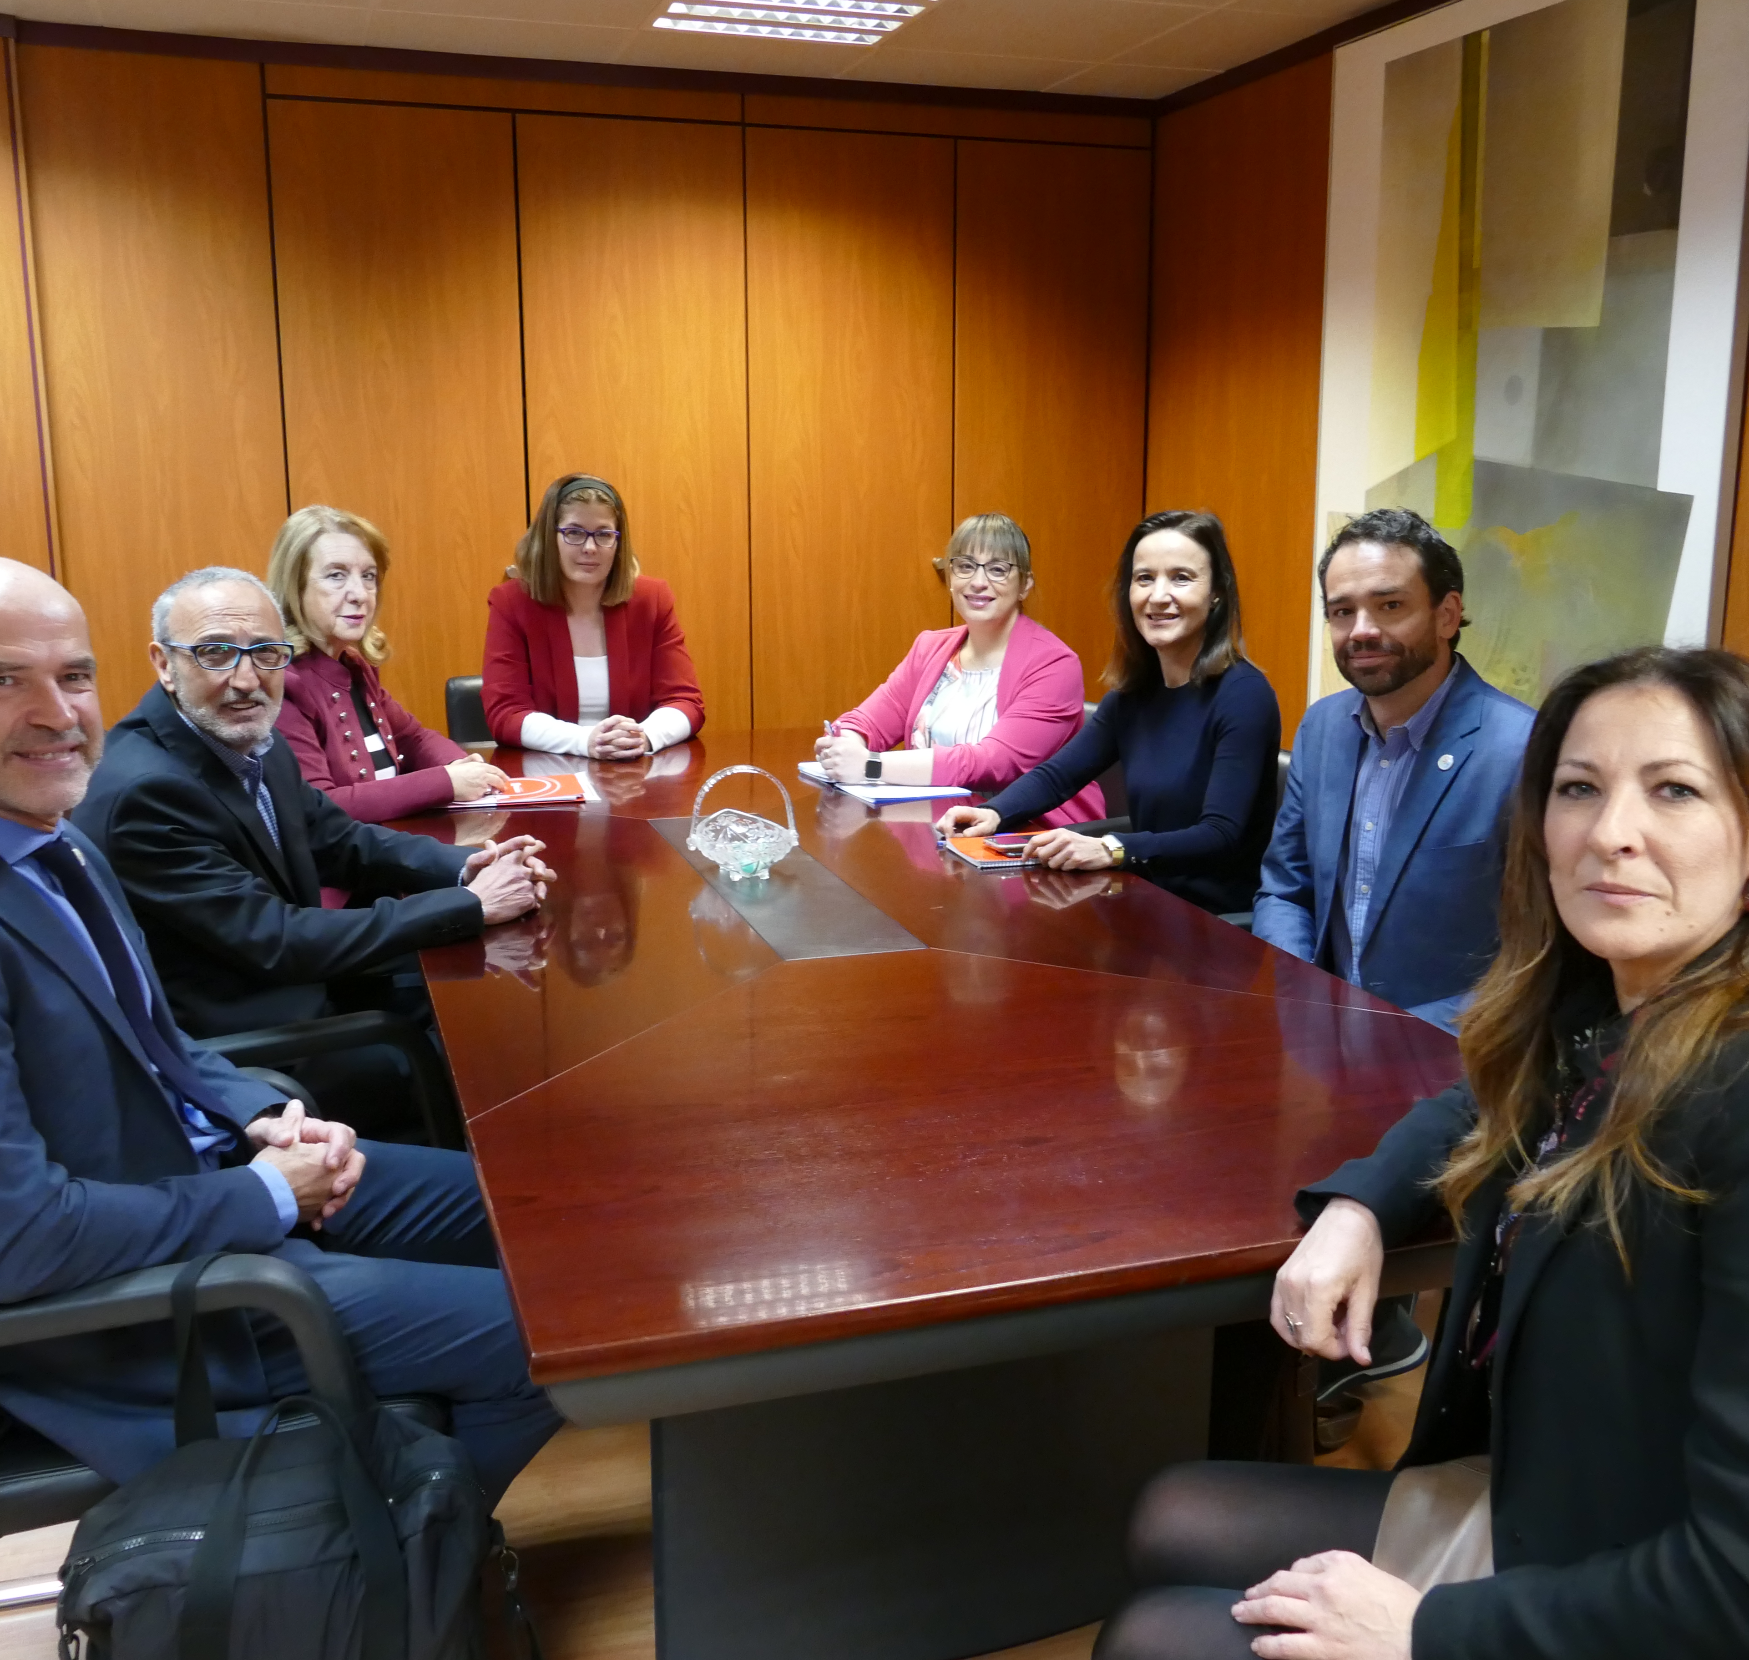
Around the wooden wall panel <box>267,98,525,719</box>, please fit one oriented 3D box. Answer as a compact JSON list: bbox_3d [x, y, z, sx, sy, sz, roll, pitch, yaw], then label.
[{"bbox_3d":[-1.220,-0.754,4.603,0.605,2.199,0.030,-4,13,-17],"label":"wooden wall panel"}]

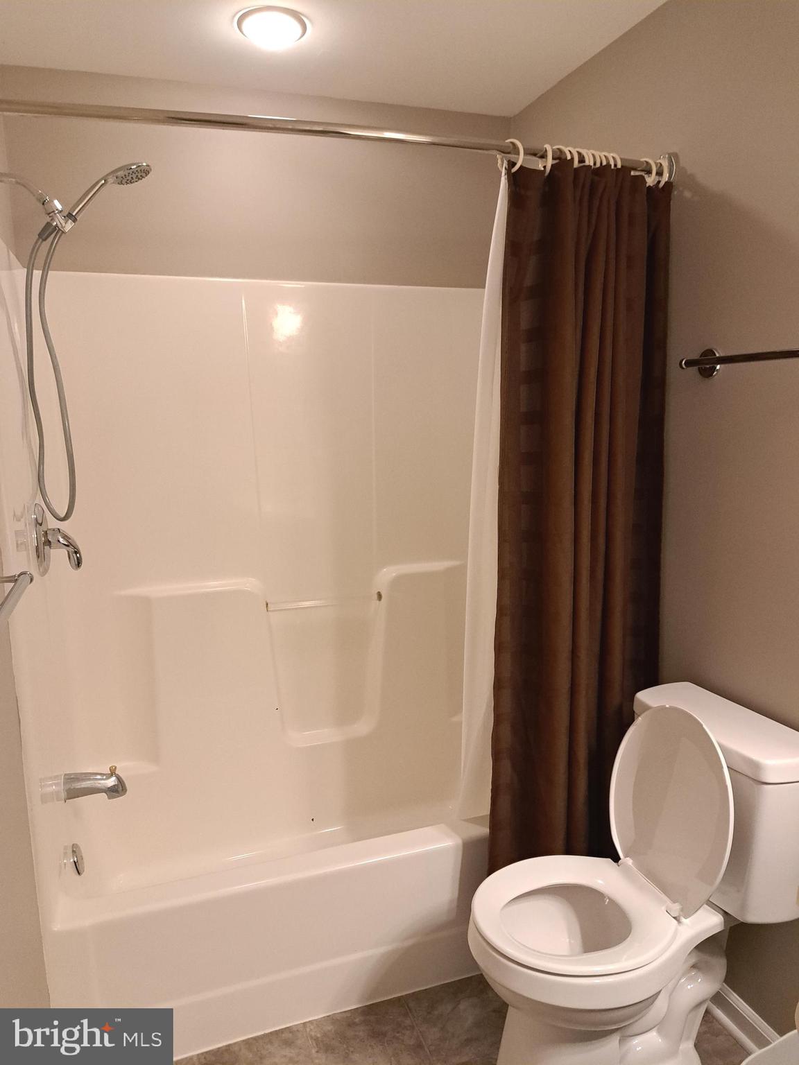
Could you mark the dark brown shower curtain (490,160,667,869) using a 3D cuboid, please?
[{"bbox_3d":[0.452,0.082,1.828,0.460,1.820,0.130,-5,11,-18],"label":"dark brown shower curtain"}]

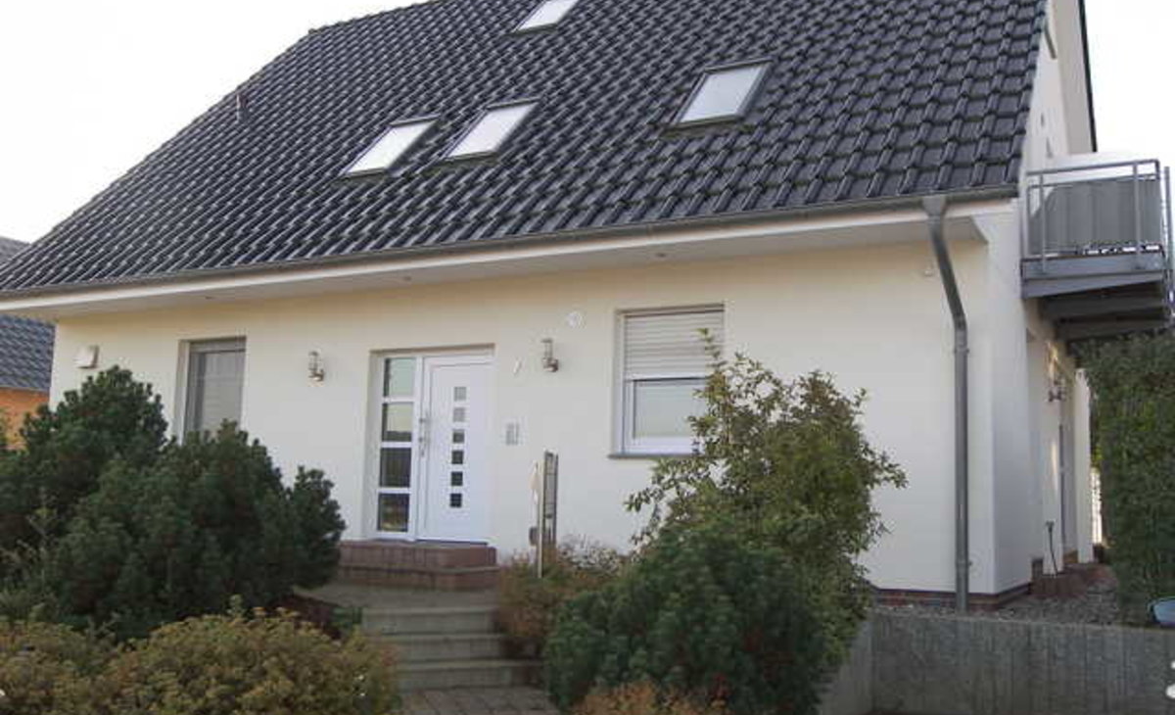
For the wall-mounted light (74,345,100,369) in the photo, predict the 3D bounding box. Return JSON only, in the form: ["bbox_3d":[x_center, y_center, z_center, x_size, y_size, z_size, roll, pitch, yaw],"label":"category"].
[{"bbox_3d":[-6.699,-0.007,15.467,0.330,0.300,0.120,-2,-7,30],"label":"wall-mounted light"}]

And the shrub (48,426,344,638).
[{"bbox_3d":[-3.495,1.519,10.260,2.400,1.750,2.100,-2,-7,30],"label":"shrub"}]

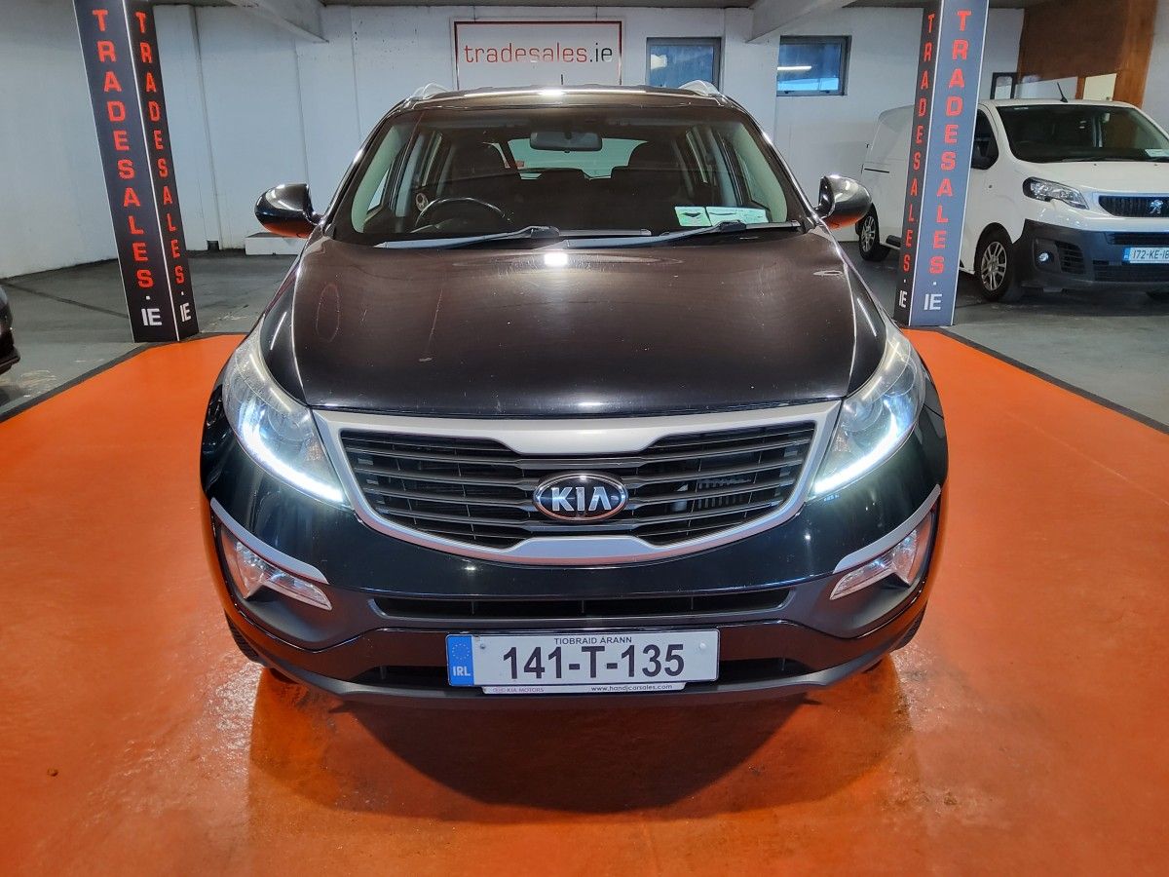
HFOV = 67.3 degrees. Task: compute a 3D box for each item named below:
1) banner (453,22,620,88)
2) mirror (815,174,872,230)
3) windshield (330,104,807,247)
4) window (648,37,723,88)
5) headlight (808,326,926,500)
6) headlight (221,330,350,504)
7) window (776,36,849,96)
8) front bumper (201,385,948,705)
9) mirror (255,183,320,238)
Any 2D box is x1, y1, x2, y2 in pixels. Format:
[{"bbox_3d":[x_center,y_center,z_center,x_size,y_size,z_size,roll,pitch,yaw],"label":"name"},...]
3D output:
[{"bbox_3d":[-0.647,-5.329,12.609,2.395,1.200,0.050,-1,18,-2],"label":"banner"},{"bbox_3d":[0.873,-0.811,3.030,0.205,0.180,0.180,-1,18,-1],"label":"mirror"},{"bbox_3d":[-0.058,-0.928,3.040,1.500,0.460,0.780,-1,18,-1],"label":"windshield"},{"bbox_3d":[1.442,-5.394,12.760,1.081,0.779,0.100,-1,18,-2],"label":"window"},{"bbox_3d":[0.614,-0.082,1.923,0.360,0.245,0.500,-1,18,-1],"label":"headlight"},{"bbox_3d":[-0.651,-0.056,1.895,0.360,0.245,0.500,-1,18,-1],"label":"headlight"},{"bbox_3d":[3.317,-5.435,12.826,1.079,0.796,0.100,-1,18,-2],"label":"window"},{"bbox_3d":[-0.010,0.203,1.902,1.800,0.510,0.600,-1,18,-1],"label":"front bumper"},{"bbox_3d":[-0.989,-0.774,2.990,0.210,0.180,0.180,-1,18,-1],"label":"mirror"}]

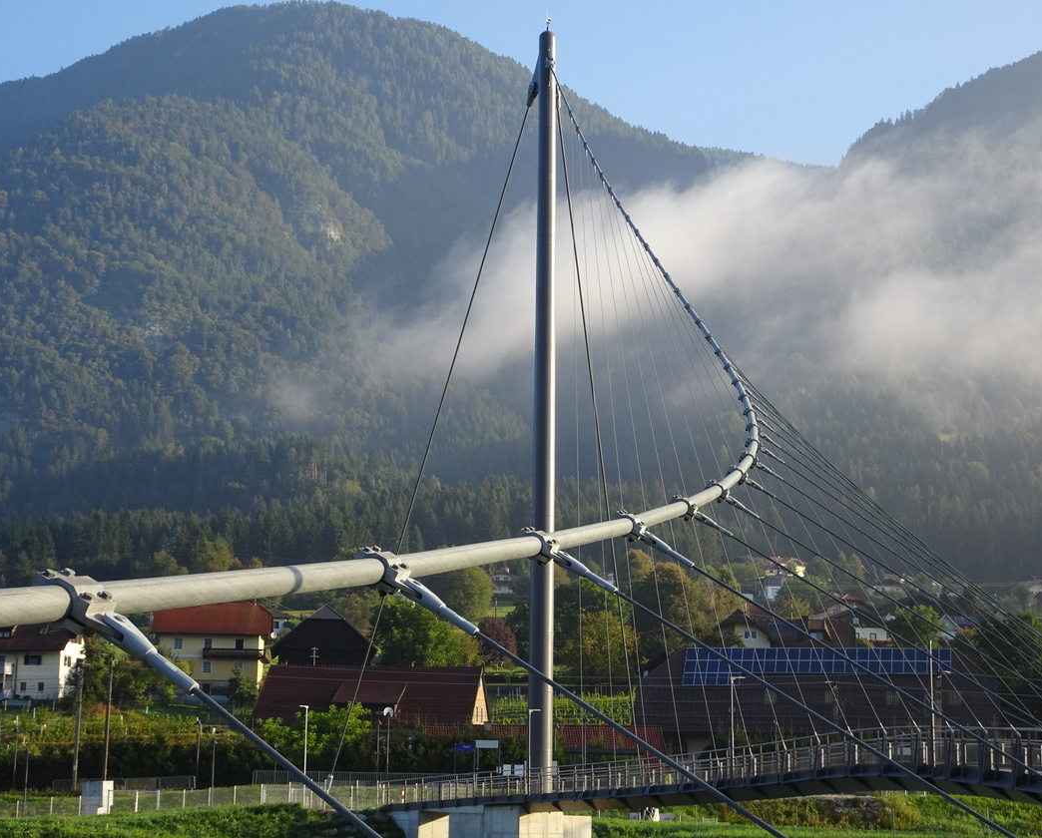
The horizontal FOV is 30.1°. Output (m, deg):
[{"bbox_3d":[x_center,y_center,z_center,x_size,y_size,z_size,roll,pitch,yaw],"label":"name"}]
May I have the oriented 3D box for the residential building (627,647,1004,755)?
[{"bbox_3d":[26.580,26.003,172.338,31.400,11.350,16.200,-1,-11,12],"label":"residential building"}]

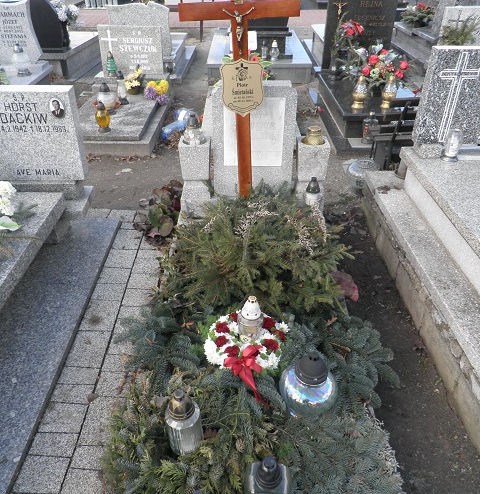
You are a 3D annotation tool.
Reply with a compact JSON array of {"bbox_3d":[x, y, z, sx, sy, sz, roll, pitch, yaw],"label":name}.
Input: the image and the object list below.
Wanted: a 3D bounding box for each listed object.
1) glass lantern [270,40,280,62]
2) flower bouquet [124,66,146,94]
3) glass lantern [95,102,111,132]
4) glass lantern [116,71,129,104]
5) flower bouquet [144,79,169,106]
[{"bbox_3d":[0.458,-2.529,5.708,0.115,0.250,0.115,0,35,0],"label":"glass lantern"},{"bbox_3d":[-1.095,-1.742,4.672,0.210,0.270,0.200,0,35,0],"label":"flower bouquet"},{"bbox_3d":[-1.258,-1.190,4.060,0.130,0.262,0.130,0,34,0],"label":"glass lantern"},{"bbox_3d":[-1.170,-1.587,4.439,0.115,0.320,0.115,0,35,0],"label":"glass lantern"},{"bbox_3d":[-0.911,-1.685,4.840,0.260,0.220,0.220,0,34,0],"label":"flower bouquet"}]

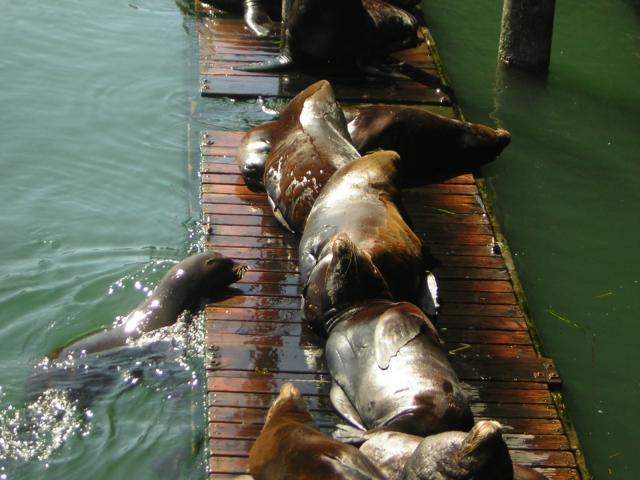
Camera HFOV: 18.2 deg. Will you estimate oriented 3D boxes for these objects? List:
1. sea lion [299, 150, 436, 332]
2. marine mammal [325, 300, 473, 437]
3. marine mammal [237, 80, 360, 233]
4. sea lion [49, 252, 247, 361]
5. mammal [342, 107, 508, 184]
[{"bbox_3d":[0.265,-0.116,10.728,0.700,0.560,1.720,6,23,4],"label":"sea lion"},{"bbox_3d":[0.367,0.496,9.428,0.640,0.470,1.450,-1,24,-11],"label":"marine mammal"},{"bbox_3d":[-0.100,-0.538,11.622,0.660,0.580,1.450,8,24,9],"label":"marine mammal"},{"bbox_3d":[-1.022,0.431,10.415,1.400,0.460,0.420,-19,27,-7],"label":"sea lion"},{"bbox_3d":[0.411,-0.631,12.023,1.550,0.500,0.540,2,23,-5],"label":"mammal"}]

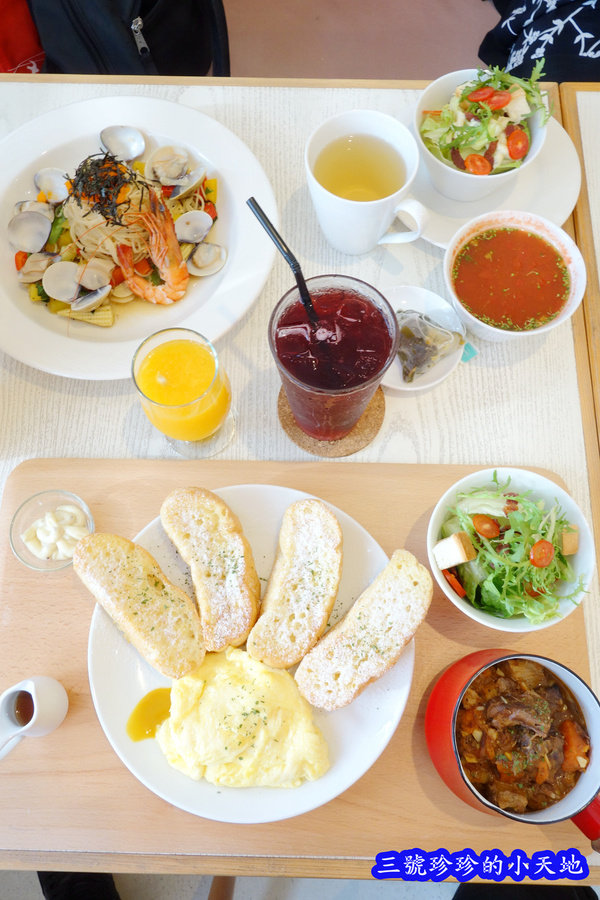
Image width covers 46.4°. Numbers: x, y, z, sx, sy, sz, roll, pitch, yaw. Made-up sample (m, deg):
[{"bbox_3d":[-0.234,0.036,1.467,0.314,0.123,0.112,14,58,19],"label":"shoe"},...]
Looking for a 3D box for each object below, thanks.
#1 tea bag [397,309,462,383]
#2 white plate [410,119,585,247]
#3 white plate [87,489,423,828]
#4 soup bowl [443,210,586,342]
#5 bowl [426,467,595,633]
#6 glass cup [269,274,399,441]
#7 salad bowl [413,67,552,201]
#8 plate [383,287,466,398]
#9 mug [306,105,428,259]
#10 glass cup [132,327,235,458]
[{"bbox_3d":[0.116,-0.095,0.632,0.065,0.022,0.073,0,73,0],"label":"tea bag"},{"bbox_3d":[0.174,-0.274,0.694,0.201,0.020,0.201,0,73,0],"label":"white plate"},{"bbox_3d":[-0.037,0.149,0.542,0.245,0.024,0.245,0,73,0],"label":"white plate"},{"bbox_3d":[0.186,-0.145,0.632,0.121,0.062,0.121,0,73,0],"label":"soup bowl"},{"bbox_3d":[0.157,0.080,0.544,0.122,0.062,0.122,0,73,0],"label":"bowl"},{"bbox_3d":[0.024,-0.059,0.555,0.090,0.151,0.090,0,73,0],"label":"glass cup"},{"bbox_3d":[0.165,-0.287,0.665,0.119,0.064,0.119,0,73,0],"label":"salad bowl"},{"bbox_3d":[0.096,-0.100,0.641,0.104,0.018,0.104,0,73,0],"label":"plate"},{"bbox_3d":[0.062,-0.228,0.636,0.113,0.104,0.093,26,75,8],"label":"mug"},{"bbox_3d":[-0.090,-0.042,0.567,0.069,0.126,0.069,0,73,0],"label":"glass cup"}]

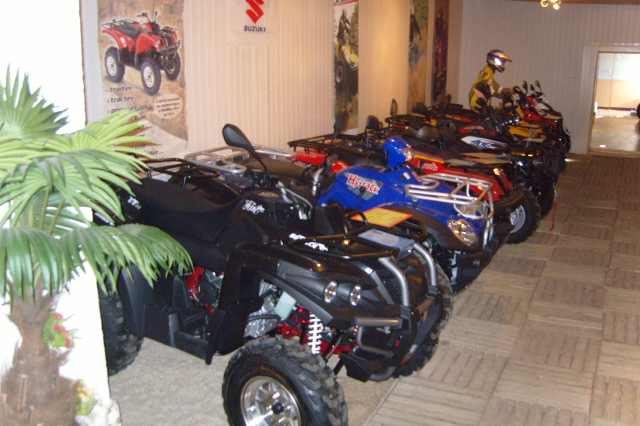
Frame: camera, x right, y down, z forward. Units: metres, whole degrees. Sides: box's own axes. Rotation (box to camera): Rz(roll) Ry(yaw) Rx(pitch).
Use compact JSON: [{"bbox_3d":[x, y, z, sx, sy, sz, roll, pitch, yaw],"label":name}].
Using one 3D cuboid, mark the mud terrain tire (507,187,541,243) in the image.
[{"bbox_3d":[1.792,-0.001,5.881,0.540,0.540,0.210,9,17,34],"label":"mud terrain tire"}]

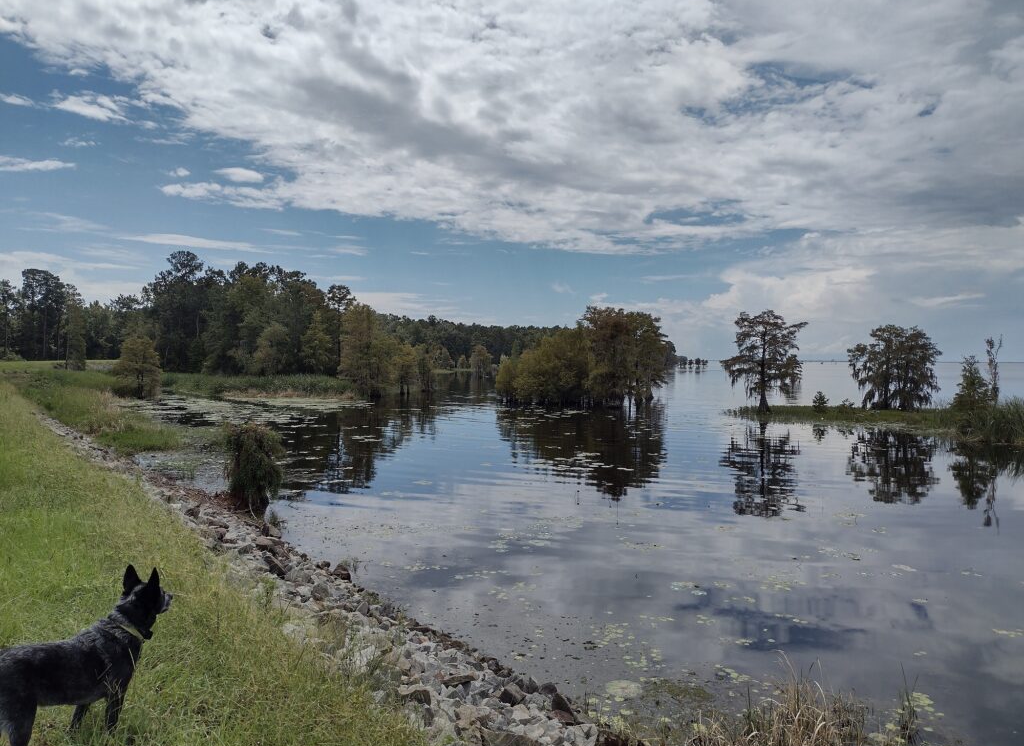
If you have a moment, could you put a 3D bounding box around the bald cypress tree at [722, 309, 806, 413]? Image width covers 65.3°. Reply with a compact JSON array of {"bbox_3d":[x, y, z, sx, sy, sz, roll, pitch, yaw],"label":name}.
[{"bbox_3d":[15.870,-0.720,50.000,5.300,6.500,5.000,0,1,0],"label":"bald cypress tree"}]

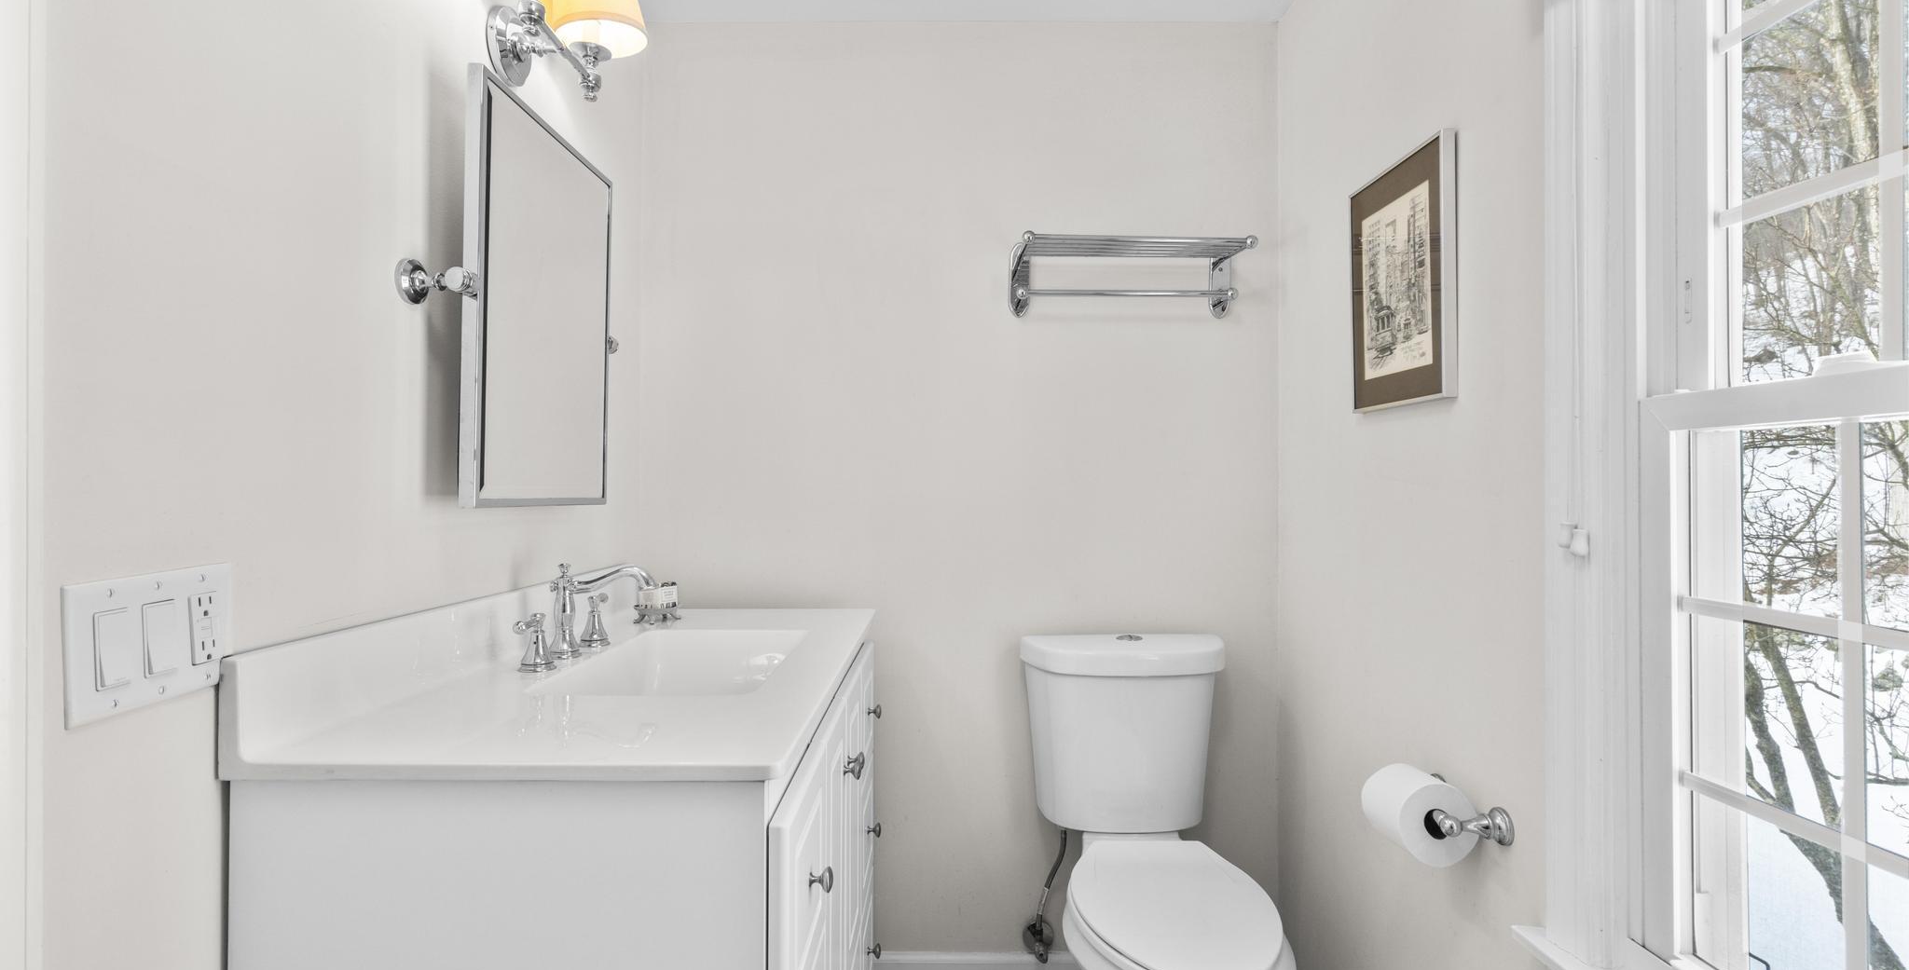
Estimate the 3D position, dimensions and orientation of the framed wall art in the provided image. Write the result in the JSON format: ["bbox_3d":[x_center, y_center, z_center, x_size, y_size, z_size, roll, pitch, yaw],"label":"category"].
[{"bbox_3d":[0.753,-0.337,1.436,0.024,0.404,0.292,0,0,0],"label":"framed wall art"}]

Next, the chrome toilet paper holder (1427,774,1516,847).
[{"bbox_3d":[0.723,0.477,1.255,0.086,0.054,0.199,0,0,0],"label":"chrome toilet paper holder"}]

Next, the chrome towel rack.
[{"bbox_3d":[0.396,-0.484,1.908,0.525,0.177,0.201,0,0,0],"label":"chrome towel rack"}]

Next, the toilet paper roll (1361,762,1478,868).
[{"bbox_3d":[0.687,0.483,1.250,0.118,0.118,0.101,0,0,0],"label":"toilet paper roll"}]

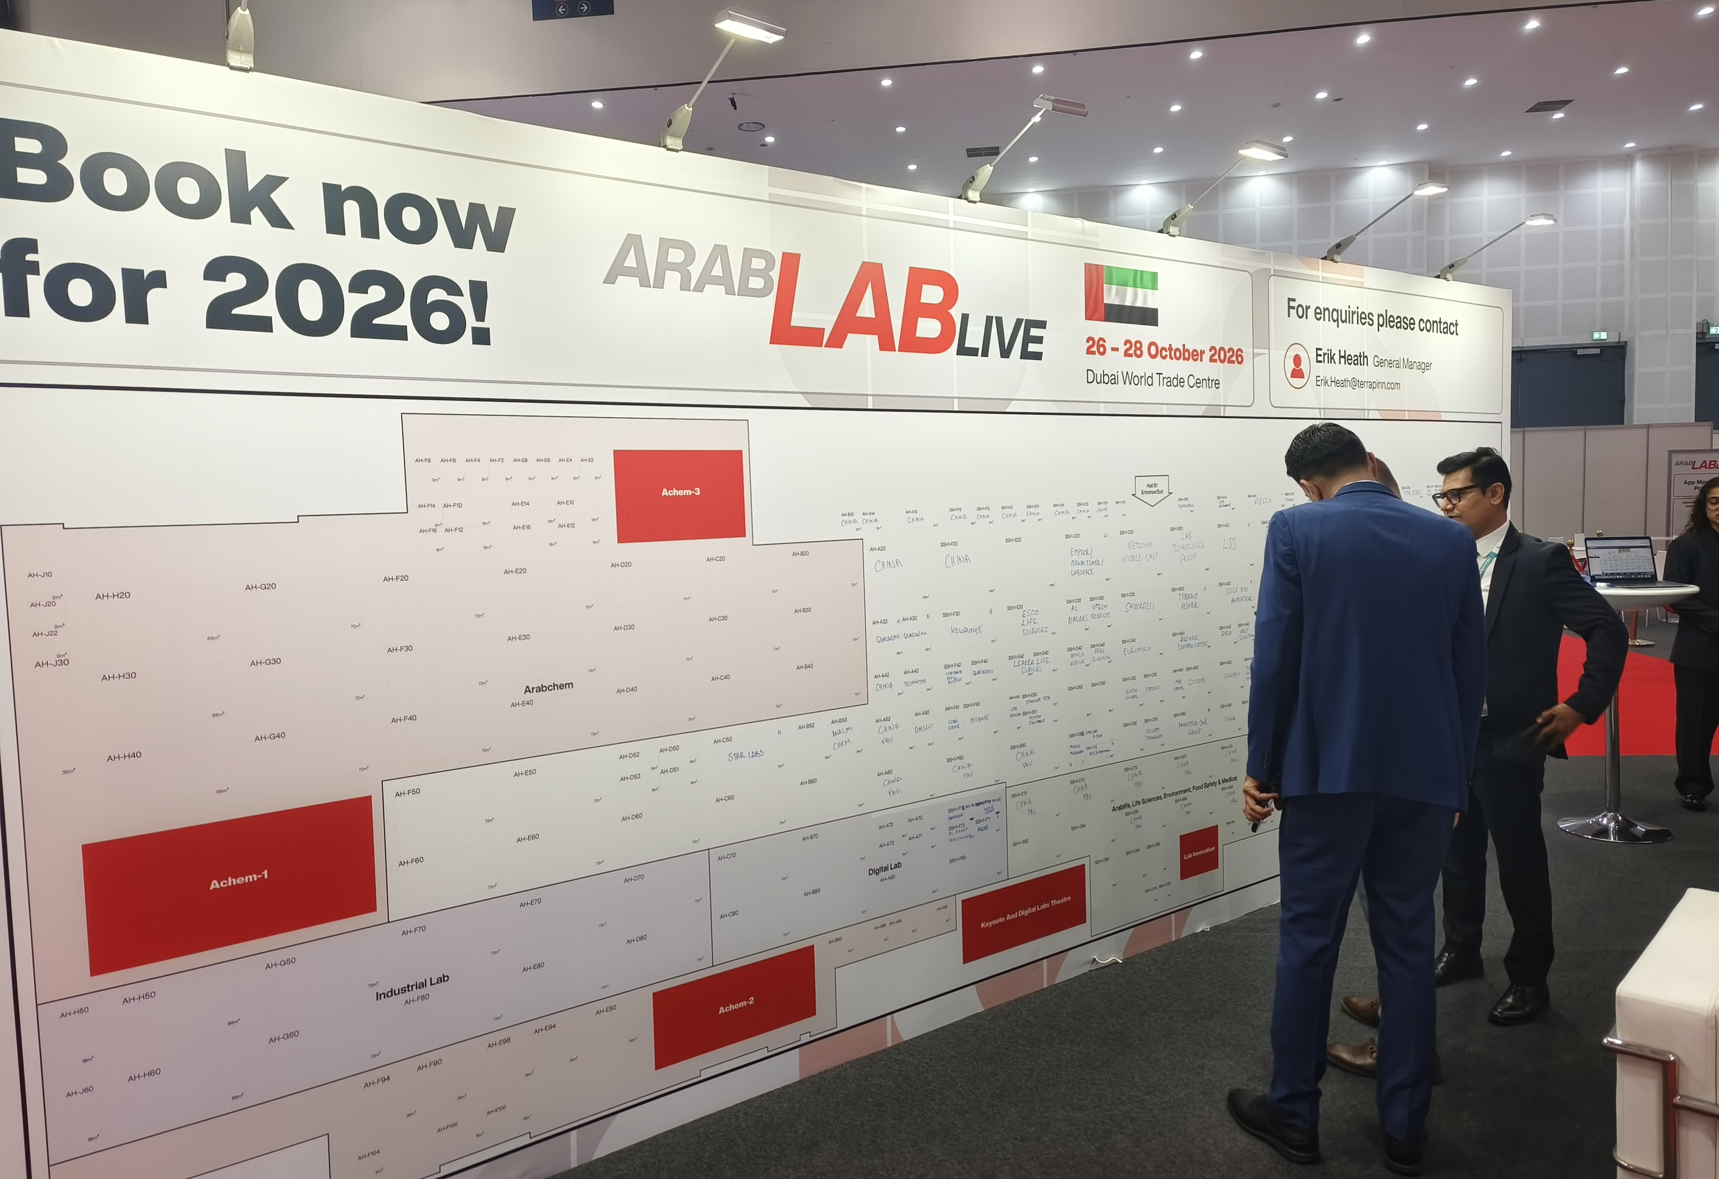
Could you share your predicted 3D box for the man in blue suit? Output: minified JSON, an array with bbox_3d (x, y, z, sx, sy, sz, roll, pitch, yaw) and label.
[{"bbox_3d":[1.204,0.480,2.767,0.570,1.740,0.420,-1,4,16],"label":"man in blue suit"}]

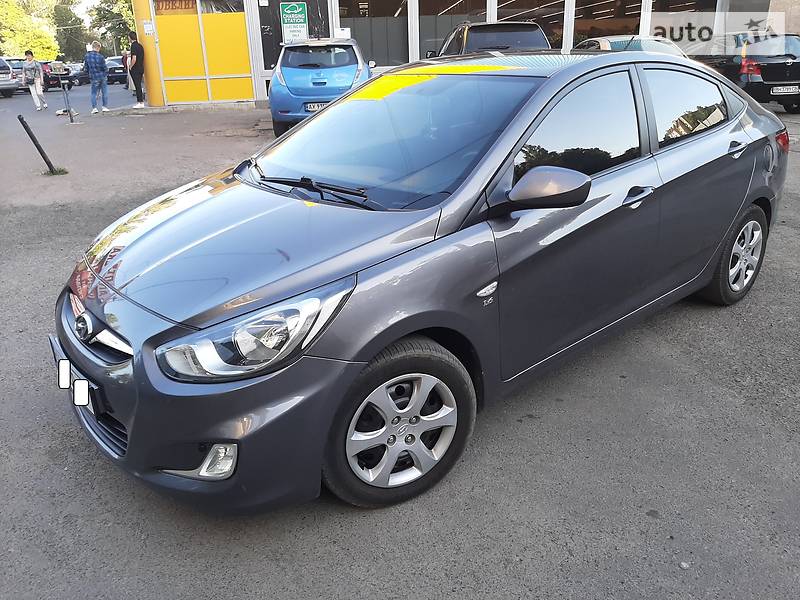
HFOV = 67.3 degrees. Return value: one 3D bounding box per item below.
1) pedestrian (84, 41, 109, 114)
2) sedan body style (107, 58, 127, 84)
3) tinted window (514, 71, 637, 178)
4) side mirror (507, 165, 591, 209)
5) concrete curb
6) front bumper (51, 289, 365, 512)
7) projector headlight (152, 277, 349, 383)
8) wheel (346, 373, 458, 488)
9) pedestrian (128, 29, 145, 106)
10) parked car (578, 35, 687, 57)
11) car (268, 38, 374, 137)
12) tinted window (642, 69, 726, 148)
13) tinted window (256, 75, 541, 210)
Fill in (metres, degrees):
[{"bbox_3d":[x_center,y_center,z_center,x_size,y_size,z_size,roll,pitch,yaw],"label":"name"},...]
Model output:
[{"bbox_3d":[-7.676,-5.606,15.075,0.560,1.730,0.360,1,22,7],"label":"pedestrian"},{"bbox_3d":[-17.073,-13.007,34.077,4.400,1.440,1.760,18,30,38],"label":"sedan body style"},{"bbox_3d":[0.695,-0.665,2.360,0.950,0.430,0.070,-19,5,-35],"label":"tinted window"},{"bbox_3d":[0.501,-0.384,2.032,0.140,0.145,0.250,-19,27,-35],"label":"side mirror"},{"bbox_3d":[-5.380,-4.979,15.583,3.900,0.170,0.380,-6,22,-11],"label":"concrete curb"},{"bbox_3d":[-0.887,0.203,2.265,0.660,0.520,1.680,-19,28,-35],"label":"front bumper"},{"bbox_3d":[-0.410,0.053,1.764,0.530,0.230,0.370,-19,27,-35],"label":"projector headlight"},{"bbox_3d":[-0.013,0.416,2.038,0.410,0.410,0.140,-14,26,-26],"label":"wheel"},{"bbox_3d":[-6.906,-5.955,15.651,0.320,1.790,0.470,14,27,32],"label":"pedestrian"},{"bbox_3d":[4.331,-4.602,12.234,1.740,1.470,4.400,-4,23,-5],"label":"parked car"},{"bbox_3d":[-1.640,-4.378,12.150,1.790,1.550,4.430,-4,22,-6],"label":"car"},{"bbox_3d":[1.405,-0.951,2.900,0.770,0.355,0.090,-19,9,-35],"label":"tinted window"},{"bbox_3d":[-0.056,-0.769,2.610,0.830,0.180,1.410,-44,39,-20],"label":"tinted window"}]

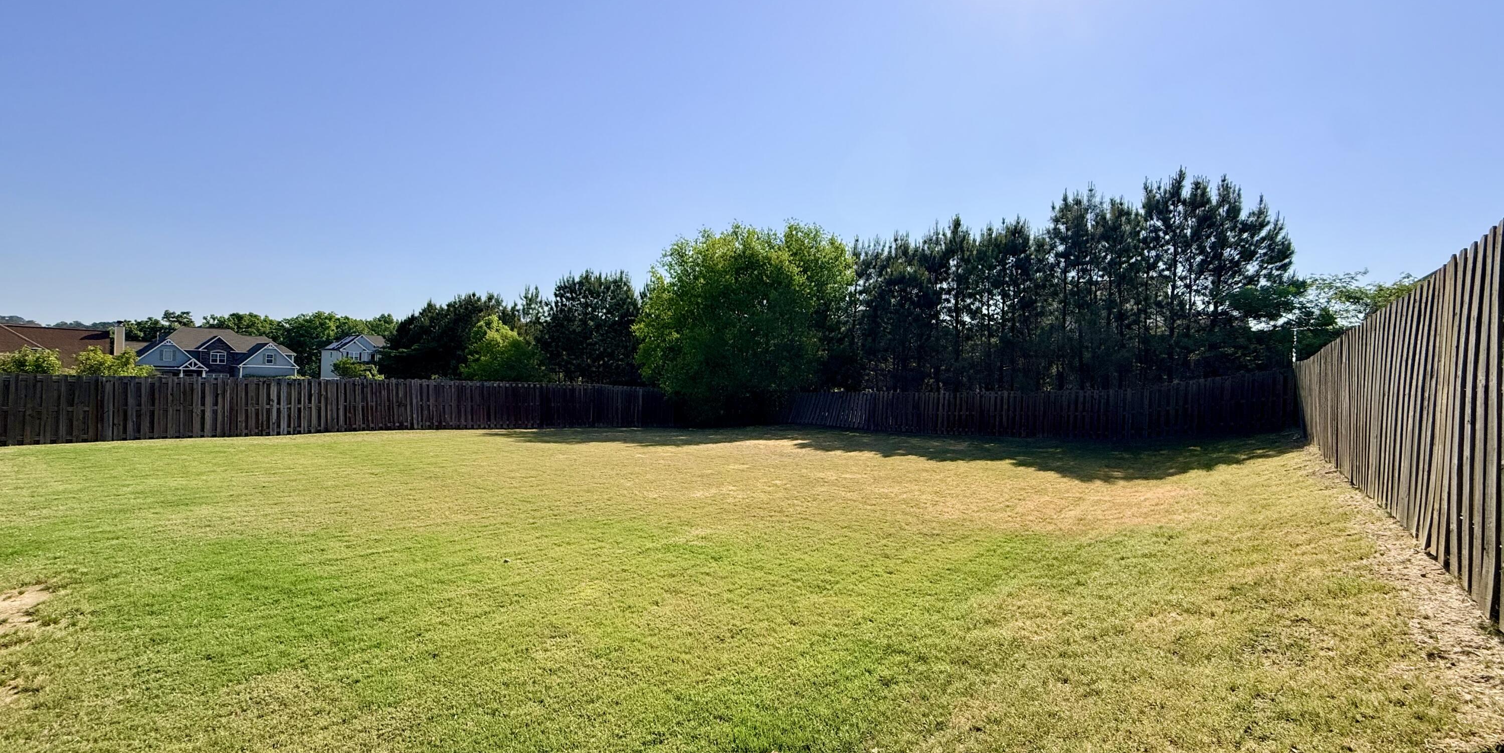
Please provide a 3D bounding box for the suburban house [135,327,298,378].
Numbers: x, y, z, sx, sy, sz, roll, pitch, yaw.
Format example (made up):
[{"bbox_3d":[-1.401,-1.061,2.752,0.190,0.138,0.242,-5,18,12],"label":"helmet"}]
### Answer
[{"bbox_3d":[-78.804,-2.903,88.812,13.000,8.500,17.903,1,-1,37],"label":"suburban house"}]

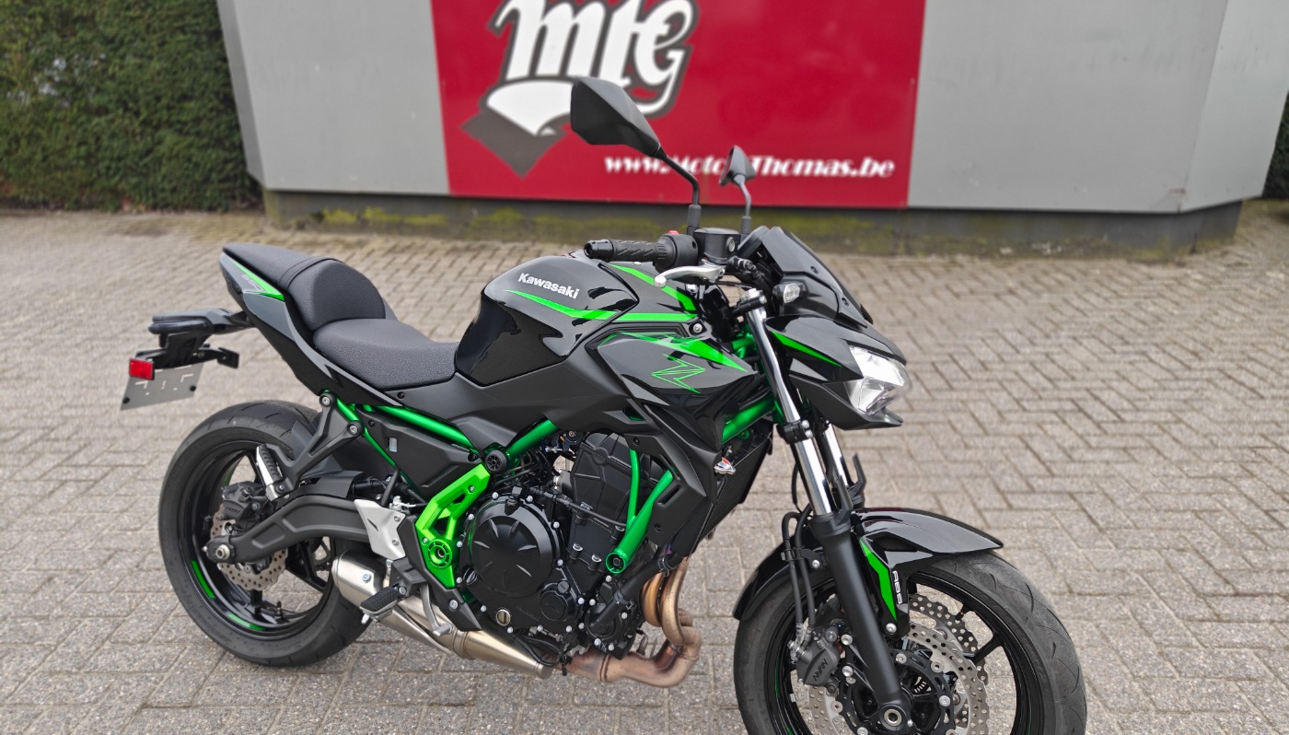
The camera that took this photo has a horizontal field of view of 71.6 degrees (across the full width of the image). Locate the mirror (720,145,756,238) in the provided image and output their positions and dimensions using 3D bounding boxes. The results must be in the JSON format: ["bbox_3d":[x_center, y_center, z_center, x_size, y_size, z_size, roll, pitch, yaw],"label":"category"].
[{"bbox_3d":[0.196,-0.371,1.883,0.125,0.205,0.240,7,9,20],"label":"mirror"}]

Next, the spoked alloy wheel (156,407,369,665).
[{"bbox_3d":[-0.859,0.385,2.073,0.624,0.624,0.160,7,9,20],"label":"spoked alloy wheel"}]

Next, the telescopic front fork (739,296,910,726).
[{"bbox_3d":[0.338,0.229,1.590,0.120,0.790,0.260,-18,0,22],"label":"telescopic front fork"}]

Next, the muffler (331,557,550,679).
[{"bbox_3d":[-0.412,0.495,1.783,0.520,0.155,0.140,20,13,18],"label":"muffler"}]

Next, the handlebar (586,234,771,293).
[{"bbox_3d":[0.113,-0.193,1.628,0.170,0.095,0.750,7,9,20],"label":"handlebar"}]

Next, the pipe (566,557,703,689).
[{"bbox_3d":[-0.015,0.475,1.745,0.270,0.295,0.180,7,9,20],"label":"pipe"}]

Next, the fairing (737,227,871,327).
[{"bbox_3d":[0.292,-0.160,1.562,0.215,0.165,0.230,7,9,20],"label":"fairing"}]

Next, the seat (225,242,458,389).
[{"bbox_3d":[-0.655,-0.119,1.935,0.655,0.250,0.270,7,9,20],"label":"seat"}]

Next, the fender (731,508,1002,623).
[{"bbox_3d":[0.387,0.365,1.587,0.440,0.265,0.180,7,9,20],"label":"fender"}]

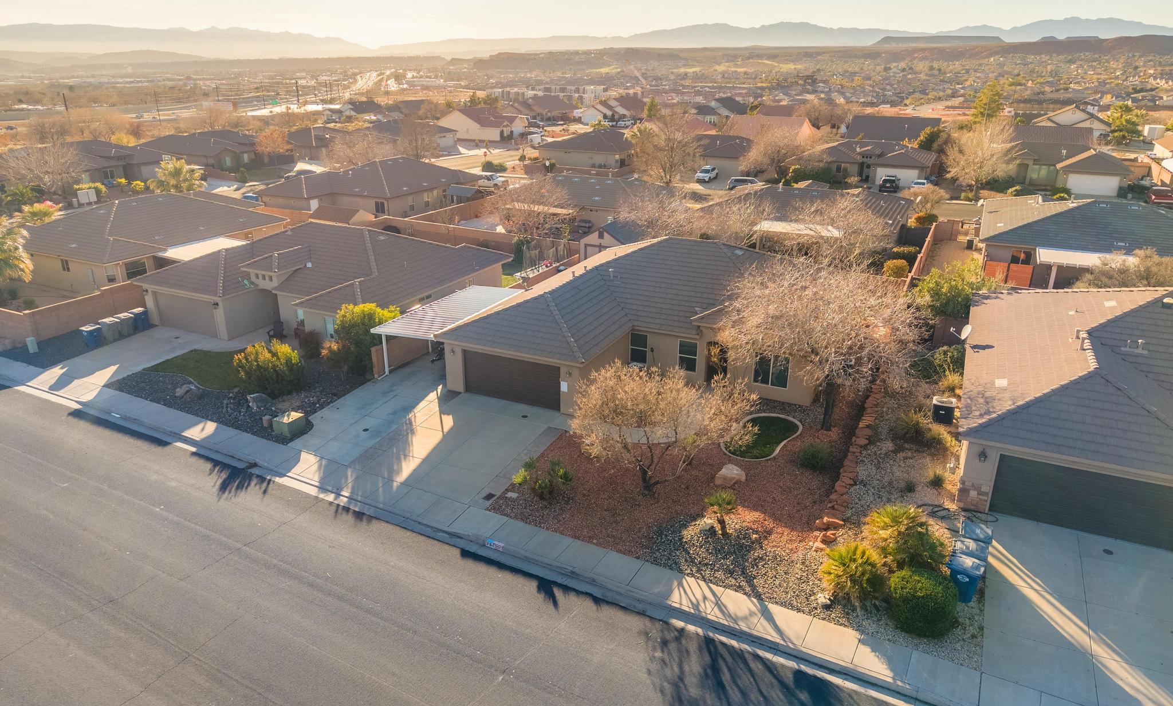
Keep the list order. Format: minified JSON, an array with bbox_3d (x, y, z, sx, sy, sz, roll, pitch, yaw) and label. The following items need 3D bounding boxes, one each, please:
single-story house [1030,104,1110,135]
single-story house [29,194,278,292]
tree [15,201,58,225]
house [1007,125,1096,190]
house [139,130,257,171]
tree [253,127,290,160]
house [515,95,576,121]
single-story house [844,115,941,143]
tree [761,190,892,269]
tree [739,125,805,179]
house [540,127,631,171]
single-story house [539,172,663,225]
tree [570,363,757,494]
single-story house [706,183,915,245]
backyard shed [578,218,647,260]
[{"bbox_3d":[86.642,-41.739,146.147,12.400,6.000,14.500,10,22,24],"label":"single-story house"},{"bbox_3d":[-36.297,-10.928,68.613,17.200,5.450,21.900,9,22,23],"label":"single-story house"},{"bbox_3d":[-47.350,-10.847,70.651,4.500,4.600,4.500,0,20,0],"label":"tree"},{"bbox_3d":[54.410,-22.602,97.196,16.800,4.550,16.400,10,22,24],"label":"house"},{"bbox_3d":[-63.762,-35.286,140.136,17.500,5.400,16.000,9,22,23],"label":"house"},{"bbox_3d":[-44.910,-28.937,115.395,5.200,5.900,5.200,10,22,24],"label":"tree"},{"bbox_3d":[-12.403,-63.227,211.174,15.500,5.900,13.500,-12,23,-30],"label":"house"},{"bbox_3d":[53.057,-37.397,139.957,13.999,5.772,15.309,10,22,23],"label":"single-story house"},{"bbox_3d":[16.406,-7.438,53.803,7.800,6.300,7.400,10,22,24],"label":"tree"},{"bbox_3d":[23.540,-25.525,103.636,8.186,6.702,8.186,0,21,0],"label":"tree"},{"bbox_3d":[2.806,-31.528,123.857,12.767,4.900,18.787,10,22,23],"label":"house"},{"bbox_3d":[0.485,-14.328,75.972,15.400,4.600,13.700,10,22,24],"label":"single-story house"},{"bbox_3d":[2.712,2.899,28.611,6.550,4.612,6.550,0,21,0],"label":"tree"},{"bbox_3d":[17.735,-11.522,65.975,15.300,4.750,16.000,9,22,24],"label":"single-story house"},{"bbox_3d":[1.835,-7.776,58.229,3.250,3.400,3.700,9,22,22],"label":"backyard shed"}]

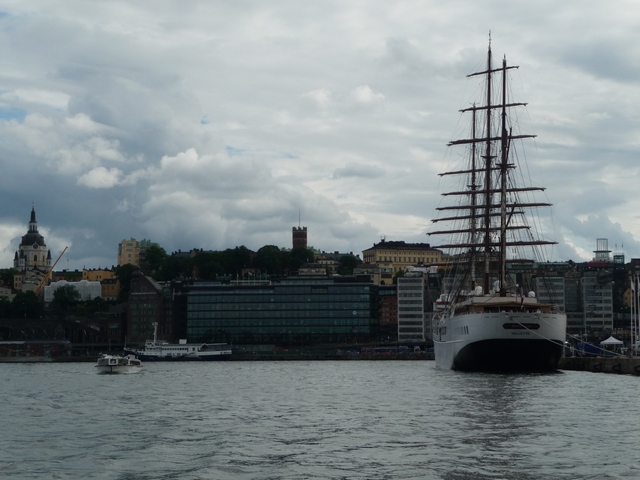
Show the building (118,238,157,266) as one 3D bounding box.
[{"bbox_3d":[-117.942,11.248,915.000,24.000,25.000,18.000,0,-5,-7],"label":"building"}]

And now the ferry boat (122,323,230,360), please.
[{"bbox_3d":[-69.925,50.463,705.000,53.000,19.200,9.200,0,-5,0],"label":"ferry boat"}]

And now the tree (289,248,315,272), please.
[{"bbox_3d":[-12.216,13.734,940.000,17.000,16.500,16.000,0,-5,0],"label":"tree"}]

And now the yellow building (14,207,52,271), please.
[{"bbox_3d":[-211.408,-1.835,1045.000,24.000,48.500,24.000,2,-5,-23],"label":"yellow building"}]

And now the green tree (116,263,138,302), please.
[{"bbox_3d":[-113.585,24.782,840.000,13.000,23.000,13.000,0,-5,0],"label":"green tree"}]

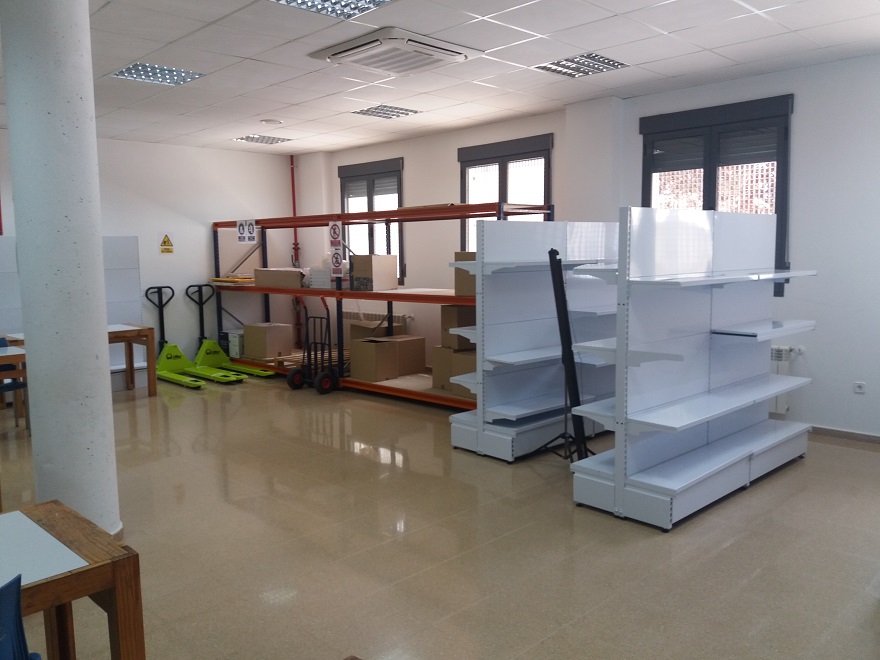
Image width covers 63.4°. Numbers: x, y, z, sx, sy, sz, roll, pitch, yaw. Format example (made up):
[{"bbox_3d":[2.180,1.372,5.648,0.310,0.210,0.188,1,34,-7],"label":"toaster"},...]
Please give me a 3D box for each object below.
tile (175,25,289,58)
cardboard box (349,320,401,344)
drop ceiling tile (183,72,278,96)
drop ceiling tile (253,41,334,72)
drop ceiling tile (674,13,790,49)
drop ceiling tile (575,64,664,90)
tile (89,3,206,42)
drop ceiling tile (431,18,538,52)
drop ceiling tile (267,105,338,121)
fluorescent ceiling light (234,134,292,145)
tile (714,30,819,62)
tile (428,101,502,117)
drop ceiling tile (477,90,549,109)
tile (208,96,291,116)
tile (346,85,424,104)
[{"bbox_3d":[-1.430,-1.966,4.839,0.600,0.020,0.600,-7,9,-44],"label":"tile"},{"bbox_3d":[-0.791,0.193,9.011,0.440,0.508,0.475,-7,9,-44],"label":"cardboard box"},{"bbox_3d":[-1.844,-2.104,6.114,0.600,0.025,0.600,-7,9,-44],"label":"drop ceiling tile"},{"bbox_3d":[-1.002,-2.016,5.246,0.600,0.025,0.600,-7,9,-44],"label":"drop ceiling tile"},{"bbox_3d":[1.964,-2.018,4.798,0.600,0.025,0.600,-7,9,-44],"label":"drop ceiling tile"},{"bbox_3d":[1.550,-2.161,6.082,0.600,0.025,0.600,-7,9,-44],"label":"drop ceiling tile"},{"bbox_3d":[-1.853,-1.909,4.425,0.600,0.020,0.600,-7,9,-44],"label":"tile"},{"bbox_3d":[0.268,-1.994,4.830,0.600,0.025,0.600,-7,9,-44],"label":"drop ceiling tile"},{"bbox_3d":[-1.410,-2.257,7.374,0.600,0.025,0.600,-7,9,-44],"label":"drop ceiling tile"},{"bbox_3d":[-2.249,-2.449,9.063,0.600,0.060,0.600,-7,9,-44],"label":"fluorescent ceiling light"},{"bbox_3d":[2.389,-2.080,5.240,0.600,0.020,0.600,-7,9,-44],"label":"tile"},{"bbox_3d":[0.276,-2.283,7.359,0.600,0.020,0.600,-7,9,-44],"label":"tile"},{"bbox_3d":[0.706,-2.239,6.917,0.600,0.025,0.600,-7,9,-44],"label":"drop ceiling tile"},{"bbox_3d":[-1.838,-2.201,6.957,0.600,0.025,0.600,-7,9,-44],"label":"tile"},{"bbox_3d":[-0.568,-2.174,6.523,0.600,0.025,0.600,-7,9,-44],"label":"tile"}]

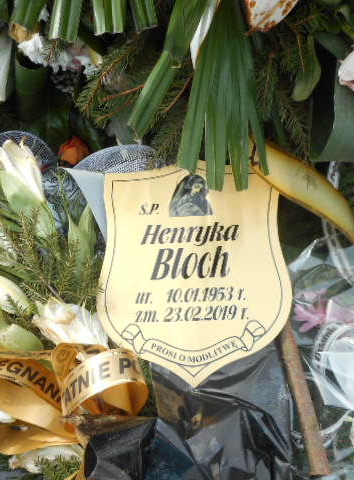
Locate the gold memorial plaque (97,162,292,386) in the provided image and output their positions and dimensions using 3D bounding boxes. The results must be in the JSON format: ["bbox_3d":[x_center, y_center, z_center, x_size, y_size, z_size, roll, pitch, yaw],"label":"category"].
[{"bbox_3d":[0.019,0.041,0.500,0.208,0.252,0.012,-1,20,0],"label":"gold memorial plaque"}]

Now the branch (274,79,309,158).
[{"bbox_3d":[0.132,-0.137,0.530,0.035,0.095,0.025,-20,-15,-6],"label":"branch"}]

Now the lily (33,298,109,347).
[{"bbox_3d":[-0.116,0.091,0.510,0.085,0.055,0.060,22,10,-34],"label":"lily"}]

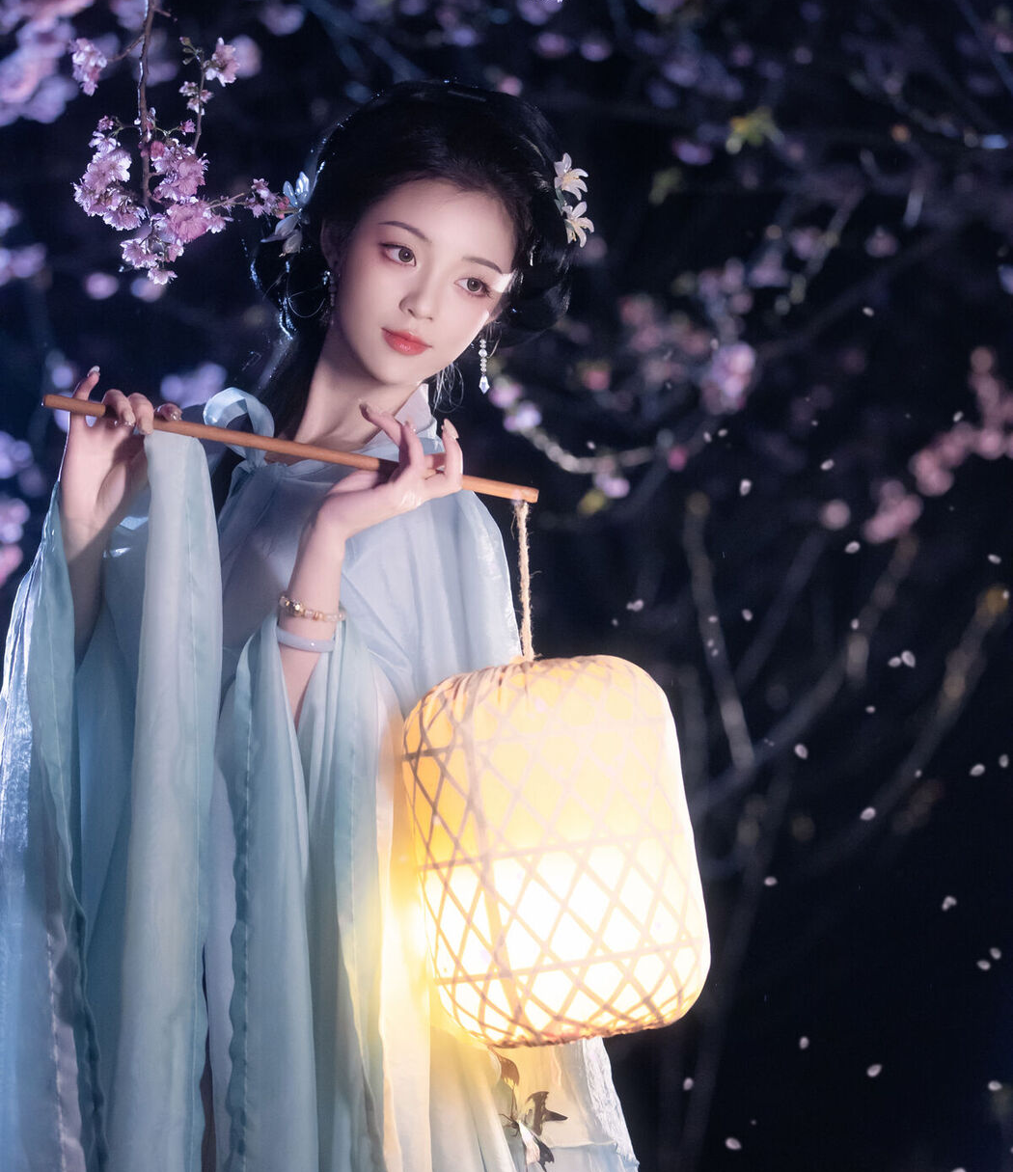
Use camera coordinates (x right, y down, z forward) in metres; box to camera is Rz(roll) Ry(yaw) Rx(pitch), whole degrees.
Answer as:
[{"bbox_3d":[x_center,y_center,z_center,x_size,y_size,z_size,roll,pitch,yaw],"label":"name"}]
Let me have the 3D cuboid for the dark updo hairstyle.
[{"bbox_3d":[-0.076,-0.265,3.110,0.258,0.305,0.250,19,3,-16],"label":"dark updo hairstyle"}]

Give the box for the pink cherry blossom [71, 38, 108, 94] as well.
[{"bbox_3d":[-0.332,-0.413,3.020,0.029,0.046,0.034,-1,0,12],"label":"pink cherry blossom"}]

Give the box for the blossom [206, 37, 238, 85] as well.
[{"bbox_3d":[-0.228,-0.422,3.050,0.026,0.038,0.027,-1,0,0],"label":"blossom"}]

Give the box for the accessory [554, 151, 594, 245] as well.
[{"bbox_3d":[0.054,-0.311,3.060,0.036,0.074,0.035,-12,0,-40],"label":"accessory"}]

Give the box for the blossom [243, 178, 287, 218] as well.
[{"bbox_3d":[-0.189,-0.303,2.970,0.035,0.031,0.033,-1,0,0],"label":"blossom"}]

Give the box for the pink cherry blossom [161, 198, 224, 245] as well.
[{"bbox_3d":[-0.244,-0.283,2.950,0.048,0.035,0.042,-1,0,-5],"label":"pink cherry blossom"}]

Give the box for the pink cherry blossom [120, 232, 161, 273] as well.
[{"bbox_3d":[-0.294,-0.268,3.040,0.033,0.032,0.027,-1,0,0],"label":"pink cherry blossom"}]

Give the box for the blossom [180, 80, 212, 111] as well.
[{"bbox_3d":[-0.244,-0.385,2.980,0.025,0.025,0.026,-1,0,0],"label":"blossom"}]

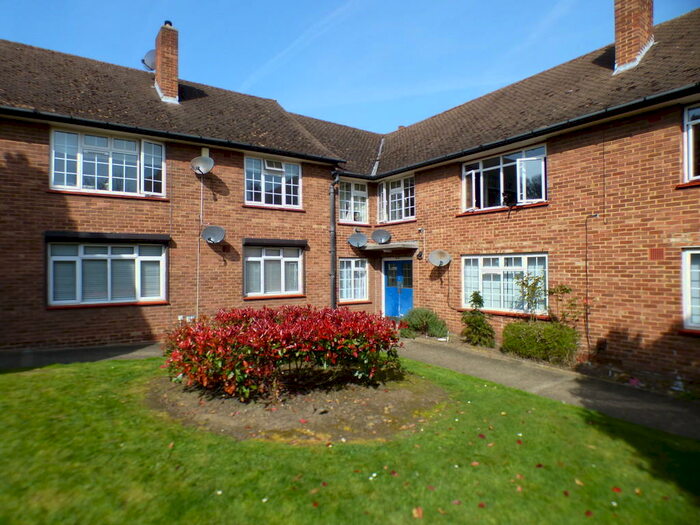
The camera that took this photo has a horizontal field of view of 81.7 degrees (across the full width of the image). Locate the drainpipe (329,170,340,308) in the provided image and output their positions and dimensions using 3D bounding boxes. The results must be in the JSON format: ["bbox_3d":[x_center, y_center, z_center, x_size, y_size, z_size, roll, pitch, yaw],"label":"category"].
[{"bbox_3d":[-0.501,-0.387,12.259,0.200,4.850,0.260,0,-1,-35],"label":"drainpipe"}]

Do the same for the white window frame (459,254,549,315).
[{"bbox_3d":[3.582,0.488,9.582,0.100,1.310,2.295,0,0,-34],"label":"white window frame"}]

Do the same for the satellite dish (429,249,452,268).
[{"bbox_3d":[2.393,-0.132,10.694,0.610,0.480,0.380,-1,-1,6],"label":"satellite dish"}]

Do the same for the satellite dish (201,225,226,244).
[{"bbox_3d":[-3.336,-0.684,9.882,0.580,0.480,0.350,0,0,3],"label":"satellite dish"}]

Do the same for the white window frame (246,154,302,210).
[{"bbox_3d":[-2.113,-2.202,11.399,1.751,1.316,0.100,0,-1,-35],"label":"white window frame"}]

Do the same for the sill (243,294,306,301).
[{"bbox_3d":[-2.005,0.944,11.008,1.783,0.080,0.150,0,0,-33],"label":"sill"}]

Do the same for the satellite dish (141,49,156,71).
[{"bbox_3d":[-6.025,-6.209,12.400,0.660,0.640,0.450,-1,-1,6],"label":"satellite dish"}]

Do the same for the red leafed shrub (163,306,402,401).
[{"bbox_3d":[-0.973,1.356,6.636,3.669,1.085,2.100,-1,-1,-15],"label":"red leafed shrub"}]

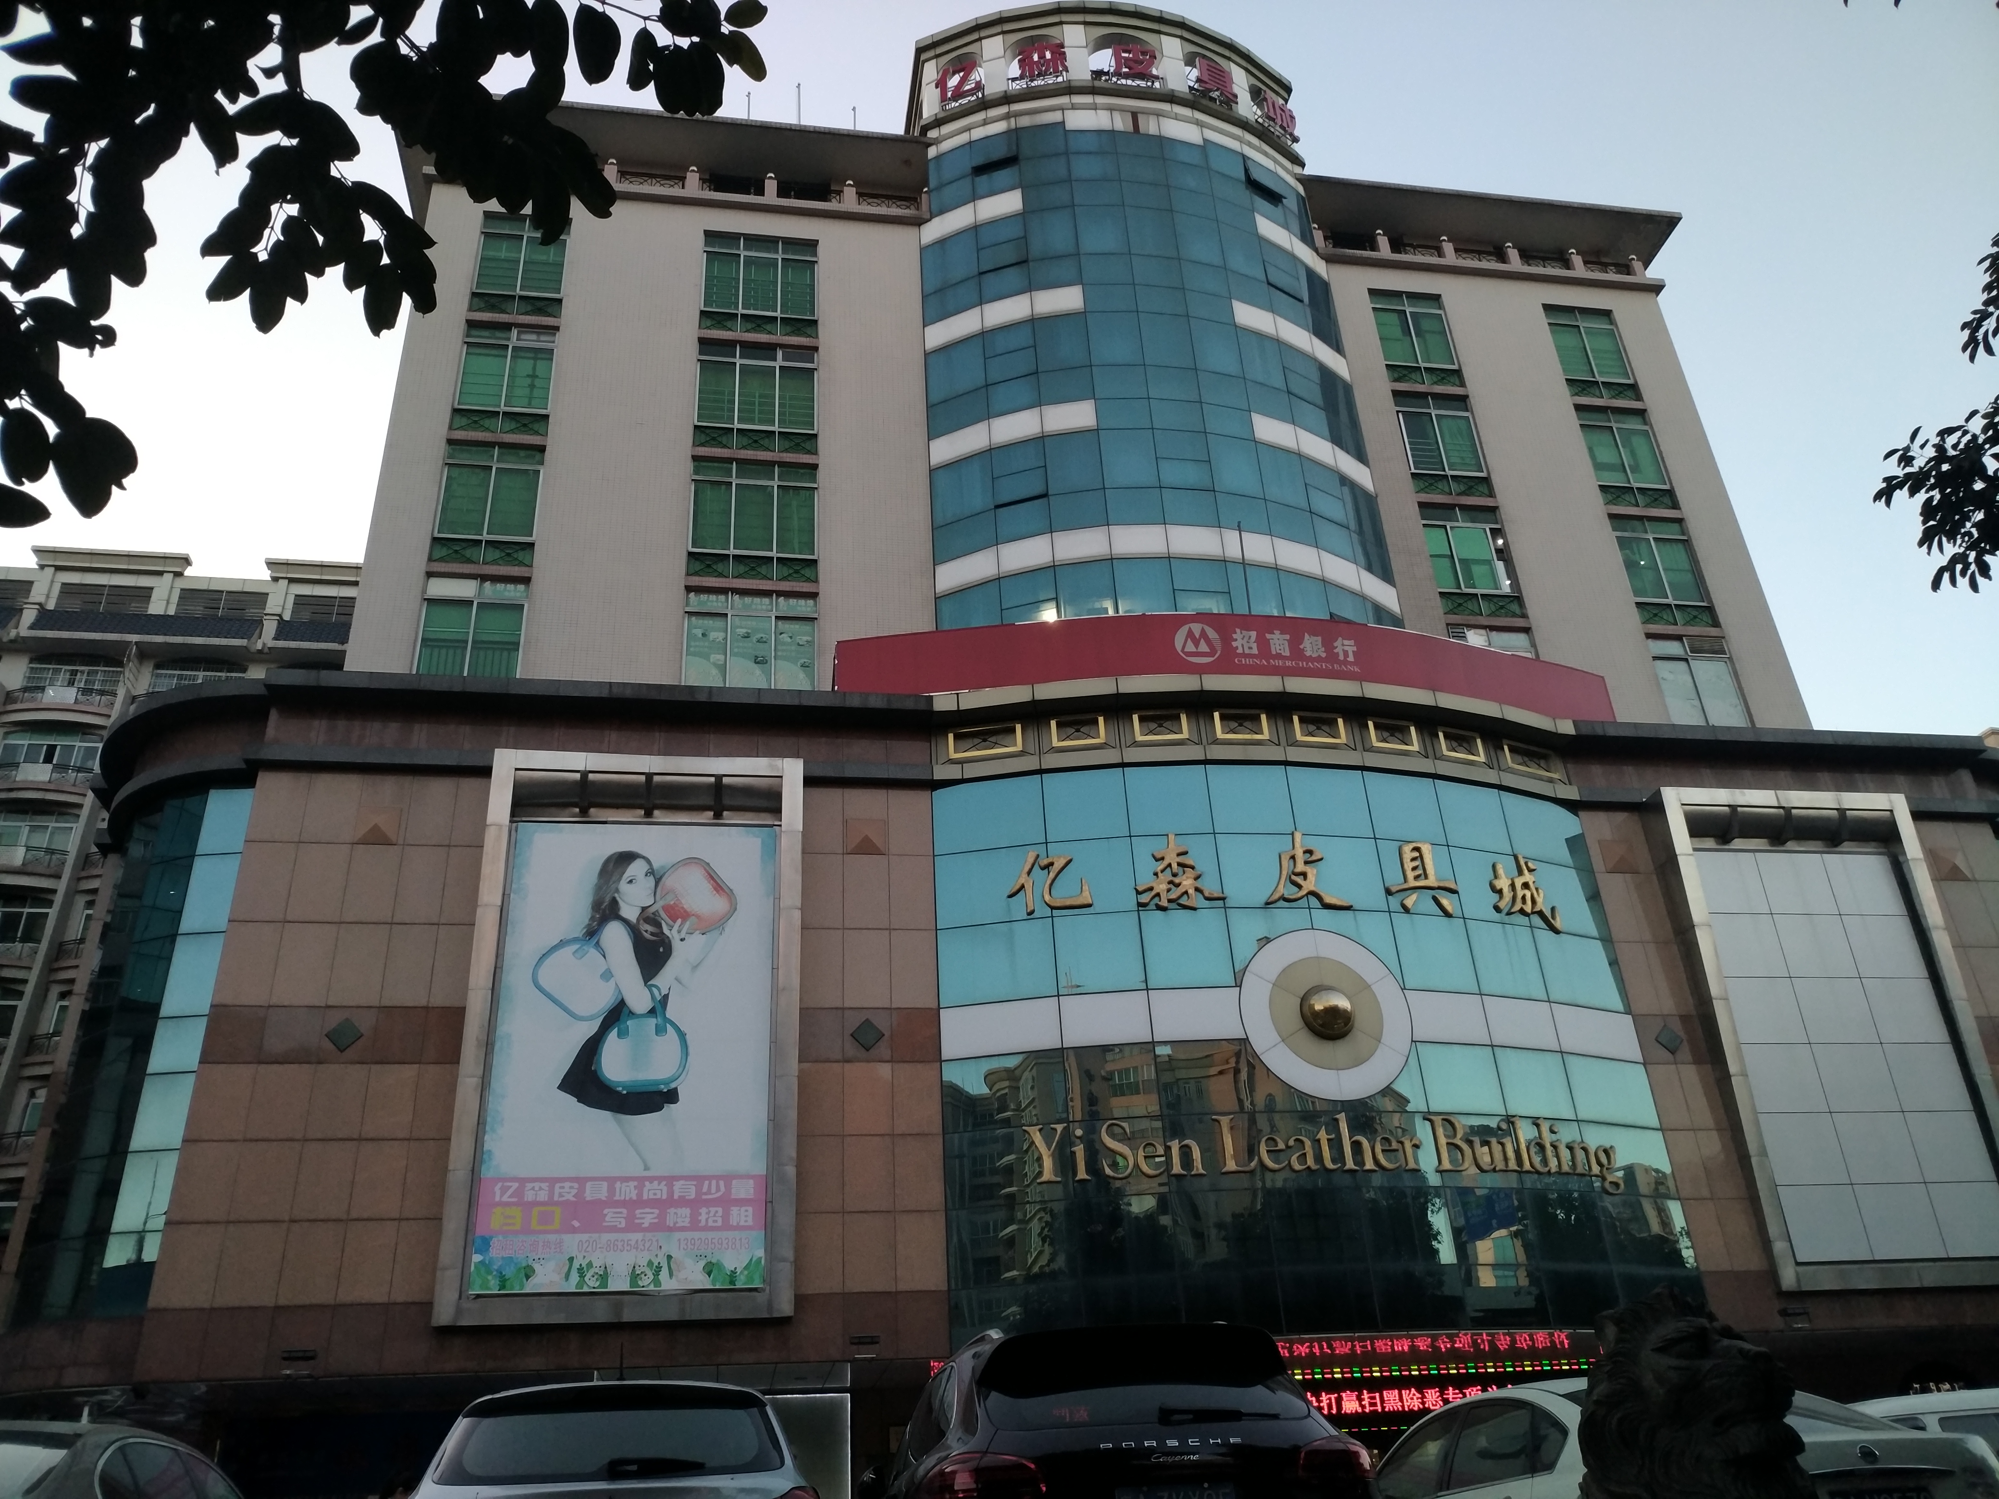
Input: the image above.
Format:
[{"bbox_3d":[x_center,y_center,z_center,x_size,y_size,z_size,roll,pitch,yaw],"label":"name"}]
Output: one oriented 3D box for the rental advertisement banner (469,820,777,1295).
[{"bbox_3d":[-5.083,4.056,21.758,3.757,6.647,0.109,2,-29,-9],"label":"rental advertisement banner"}]

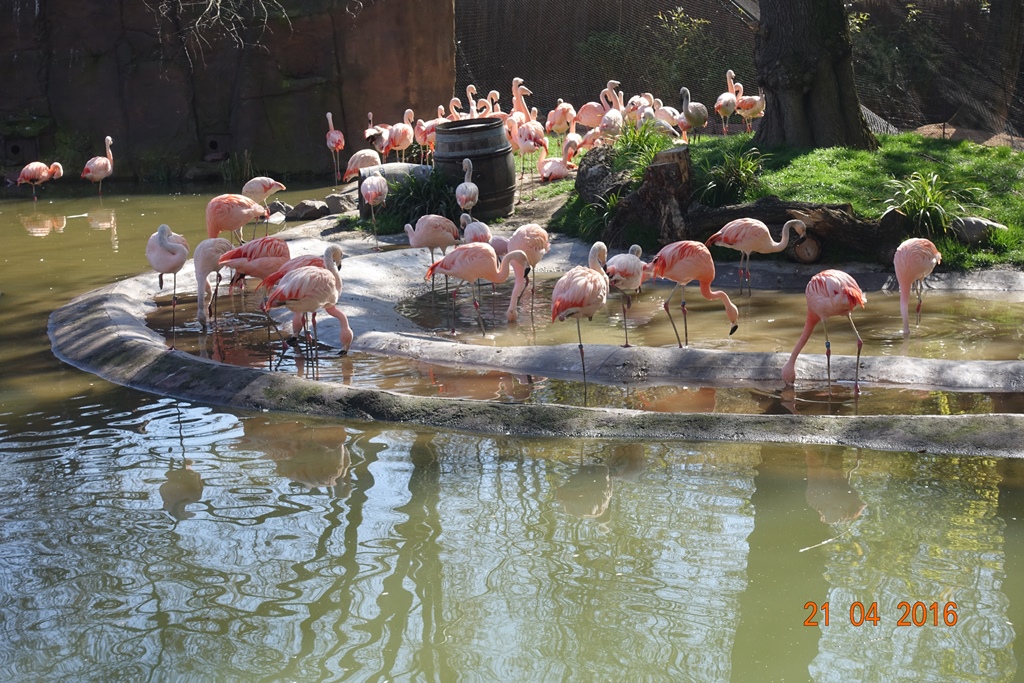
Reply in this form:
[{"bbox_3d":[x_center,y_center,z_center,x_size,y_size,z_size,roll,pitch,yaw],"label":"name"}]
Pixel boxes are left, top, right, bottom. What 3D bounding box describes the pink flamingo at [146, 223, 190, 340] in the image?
[{"bbox_3d":[-2.322,-0.364,13.419,0.280,0.851,0.440,-1,10,5],"label":"pink flamingo"}]

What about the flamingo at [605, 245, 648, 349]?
[{"bbox_3d":[0.790,-0.319,13.854,0.240,0.704,0.430,5,12,31],"label":"flamingo"}]

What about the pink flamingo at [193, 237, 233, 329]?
[{"bbox_3d":[-2.292,-0.438,15.291,0.260,0.709,0.480,6,12,37],"label":"pink flamingo"}]

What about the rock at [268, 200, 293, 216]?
[{"bbox_3d":[-2.767,-1.590,23.800,0.310,0.190,0.260,-1,9,0],"label":"rock"}]

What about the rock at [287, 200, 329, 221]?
[{"bbox_3d":[-2.383,-1.526,23.200,0.490,0.230,0.370,-1,9,0],"label":"rock"}]

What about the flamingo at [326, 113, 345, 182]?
[{"bbox_3d":[-2.416,-2.624,27.258,0.240,1.016,0.440,-5,10,-17],"label":"flamingo"}]

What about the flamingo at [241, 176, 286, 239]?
[{"bbox_3d":[-2.698,-1.428,21.479,0.500,0.704,0.260,-3,10,-6],"label":"flamingo"}]

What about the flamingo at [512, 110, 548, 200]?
[{"bbox_3d":[0.155,-1.998,21.525,0.430,0.972,0.240,8,14,43],"label":"flamingo"}]

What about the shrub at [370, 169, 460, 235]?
[{"bbox_3d":[-0.964,-1.421,19.886,0.880,0.612,0.750,-2,10,0],"label":"shrub"}]

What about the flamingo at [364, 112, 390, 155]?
[{"bbox_3d":[-1.700,-2.386,24.897,0.280,0.949,0.450,6,13,37],"label":"flamingo"}]

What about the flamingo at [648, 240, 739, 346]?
[{"bbox_3d":[1.199,-0.317,13.150,0.600,0.710,0.280,-1,10,3],"label":"flamingo"}]

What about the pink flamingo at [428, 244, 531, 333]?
[{"bbox_3d":[-0.222,-0.342,13.609,0.720,0.672,0.270,-1,10,5],"label":"pink flamingo"}]

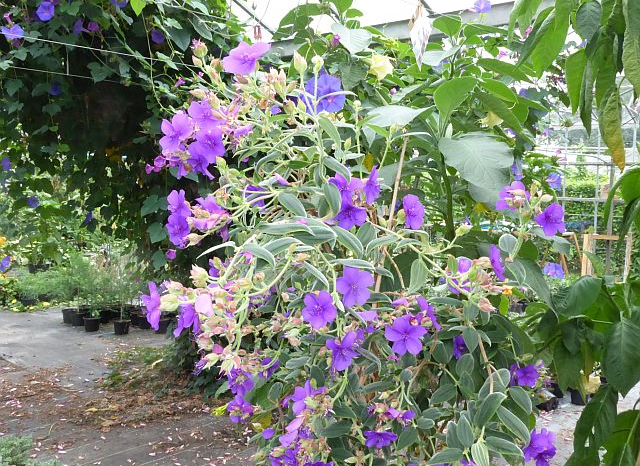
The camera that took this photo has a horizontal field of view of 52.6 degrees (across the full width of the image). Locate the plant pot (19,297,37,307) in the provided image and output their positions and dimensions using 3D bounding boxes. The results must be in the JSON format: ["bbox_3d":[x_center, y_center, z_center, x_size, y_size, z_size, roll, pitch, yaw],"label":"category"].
[{"bbox_3d":[-4.144,0.967,9.200,0.240,0.185,0.240,0,3,0],"label":"plant pot"}]

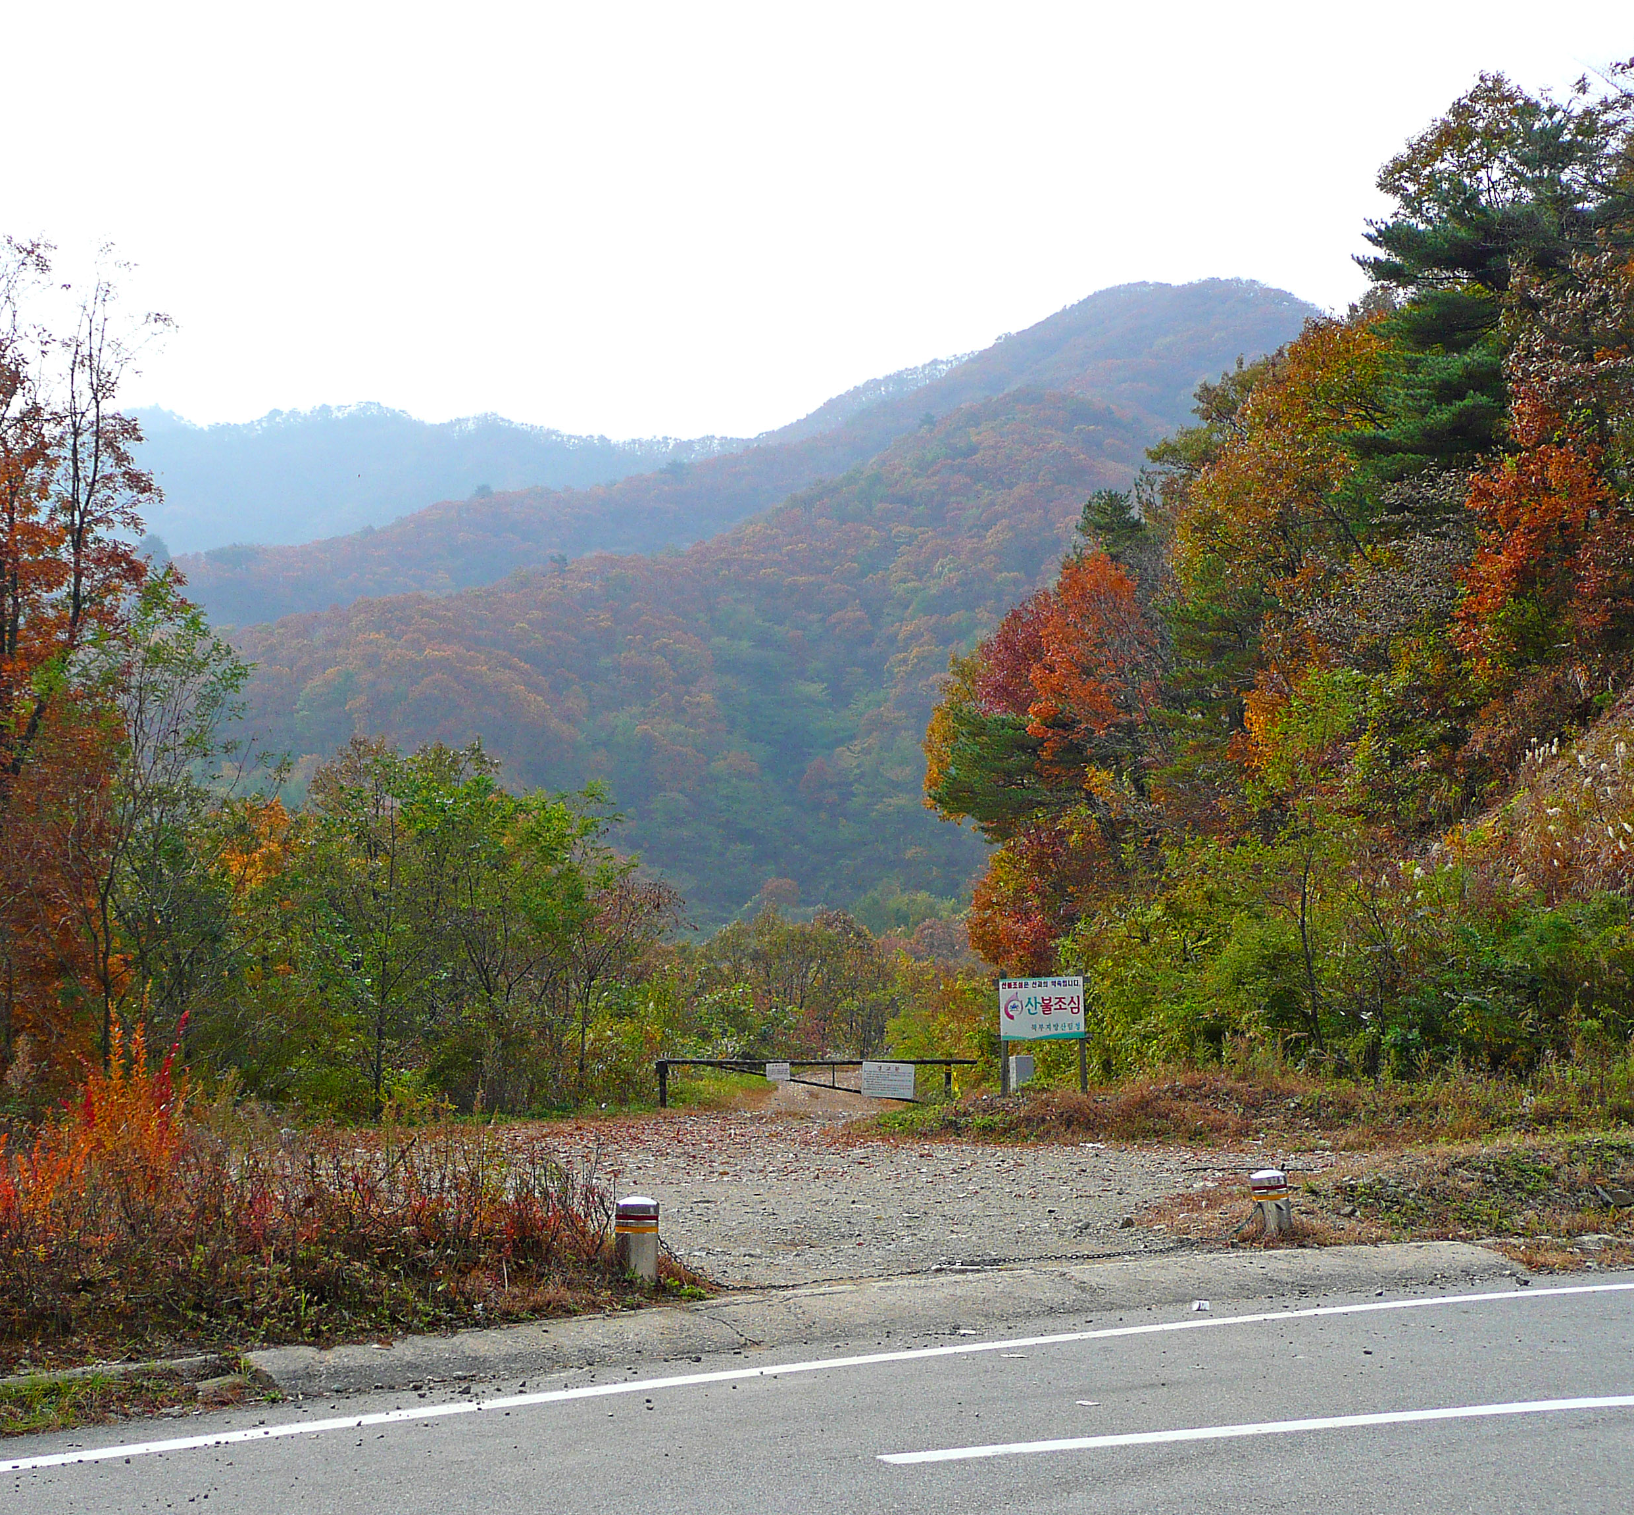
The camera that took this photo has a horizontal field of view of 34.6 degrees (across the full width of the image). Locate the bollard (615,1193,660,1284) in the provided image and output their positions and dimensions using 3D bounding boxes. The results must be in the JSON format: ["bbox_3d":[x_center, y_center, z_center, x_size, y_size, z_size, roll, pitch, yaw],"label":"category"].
[{"bbox_3d":[-0.855,2.295,12.500,0.205,0.415,0.205,0,-4,-4],"label":"bollard"}]

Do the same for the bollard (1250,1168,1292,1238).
[{"bbox_3d":[2.555,2.505,14.700,0.205,0.385,0.205,-6,-5,9],"label":"bollard"}]

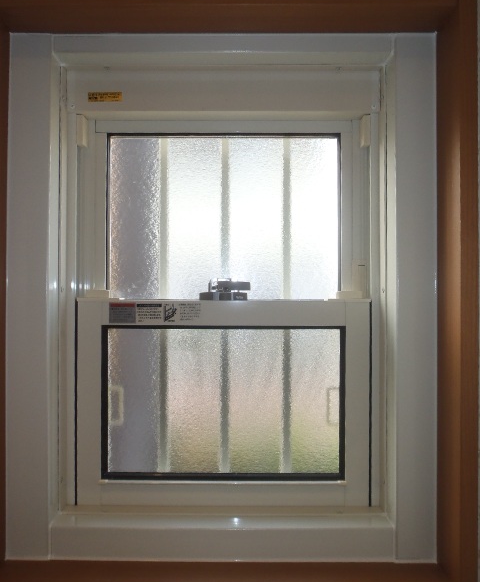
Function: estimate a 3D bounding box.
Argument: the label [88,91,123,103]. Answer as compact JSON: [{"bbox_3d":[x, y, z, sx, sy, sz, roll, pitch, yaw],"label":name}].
[{"bbox_3d":[-0.248,-0.357,0.956,0.063,0.019,0.002,0,-1,0],"label":"label"}]

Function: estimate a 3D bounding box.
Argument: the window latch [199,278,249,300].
[{"bbox_3d":[-0.028,-0.003,0.966,0.096,0.041,0.039,0,-1,0],"label":"window latch"}]

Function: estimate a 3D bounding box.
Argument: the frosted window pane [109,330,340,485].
[{"bbox_3d":[-0.030,0.208,0.967,0.453,0.285,0.020,0,-1,0],"label":"frosted window pane"}]

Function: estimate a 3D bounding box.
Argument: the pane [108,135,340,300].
[{"bbox_3d":[-0.031,-0.143,1.013,0.455,0.325,0.020,0,-1,0],"label":"pane"}]

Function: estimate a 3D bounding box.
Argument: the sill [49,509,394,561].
[{"bbox_3d":[-0.028,0.427,0.908,0.579,0.060,0.073,0,-1,0],"label":"sill"}]

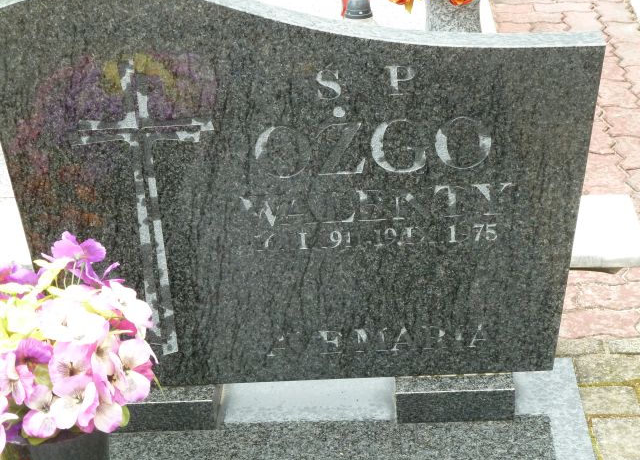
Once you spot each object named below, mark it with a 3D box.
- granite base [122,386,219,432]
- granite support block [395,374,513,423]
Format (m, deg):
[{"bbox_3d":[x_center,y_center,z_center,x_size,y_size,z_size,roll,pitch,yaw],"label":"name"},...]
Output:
[{"bbox_3d":[-0.279,0.284,2.711,0.201,0.061,0.175,-2,26,3],"label":"granite base"},{"bbox_3d":[0.234,0.262,2.686,0.201,0.061,0.175,-2,26,3],"label":"granite support block"}]

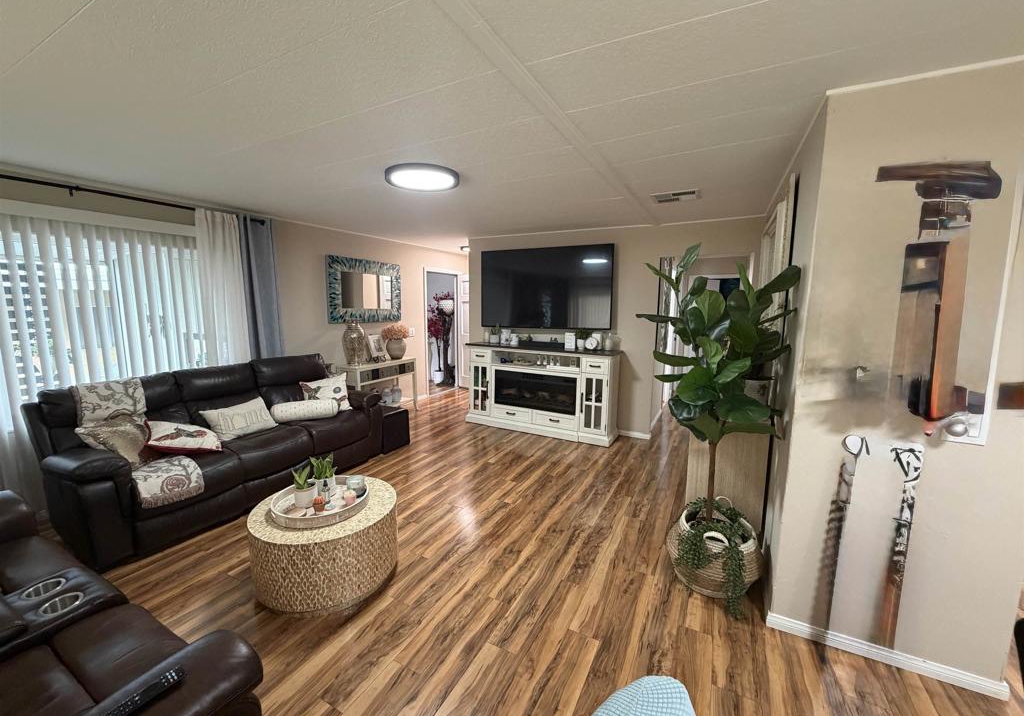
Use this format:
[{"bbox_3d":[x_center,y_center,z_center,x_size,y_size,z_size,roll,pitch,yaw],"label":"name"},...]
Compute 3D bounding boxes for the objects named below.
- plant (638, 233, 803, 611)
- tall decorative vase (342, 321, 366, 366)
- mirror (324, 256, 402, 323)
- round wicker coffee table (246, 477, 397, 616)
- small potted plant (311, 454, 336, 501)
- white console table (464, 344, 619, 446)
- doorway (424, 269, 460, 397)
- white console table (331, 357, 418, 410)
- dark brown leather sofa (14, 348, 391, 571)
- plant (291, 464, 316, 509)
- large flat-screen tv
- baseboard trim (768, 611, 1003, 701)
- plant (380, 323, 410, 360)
[{"bbox_3d":[1.031,0.317,2.224,0.730,1.820,0.690,5,9,27],"label":"plant"},{"bbox_3d":[-1.910,-0.163,5.030,0.255,0.527,0.255,5,8,28],"label":"tall decorative vase"},{"bbox_3d":[-1.862,-0.858,5.349,0.044,0.786,1.174,5,8,28],"label":"mirror"},{"bbox_3d":[-1.045,1.008,2.350,0.759,0.373,0.759,1,8,0],"label":"round wicker coffee table"},{"bbox_3d":[-1.045,0.644,2.312,0.136,0.247,0.130,5,8,28],"label":"small potted plant"},{"bbox_3d":[0.332,0.368,4.901,1.815,0.967,0.460,5,9,27],"label":"white console table"},{"bbox_3d":[-1.164,-0.405,6.826,0.111,2.020,0.925,5,8,28],"label":"doorway"},{"bbox_3d":[-1.730,0.416,5.450,0.333,0.722,1.066,5,8,28],"label":"white console table"},{"bbox_3d":[-2.182,0.563,3.332,0.970,0.960,2.075,5,9,27],"label":"dark brown leather sofa"},{"bbox_3d":[-1.144,0.707,2.265,0.124,0.215,0.124,5,9,27],"label":"plant"},{"bbox_3d":[0.367,-0.831,4.958,1.692,0.944,0.060,5,9,27],"label":"large flat-screen tv"},{"bbox_3d":[1.549,1.257,1.766,0.786,0.064,0.019,5,8,28],"label":"baseboard trim"},{"bbox_3d":[-1.500,-0.192,5.427,0.330,0.460,0.360,1,8,0],"label":"plant"}]

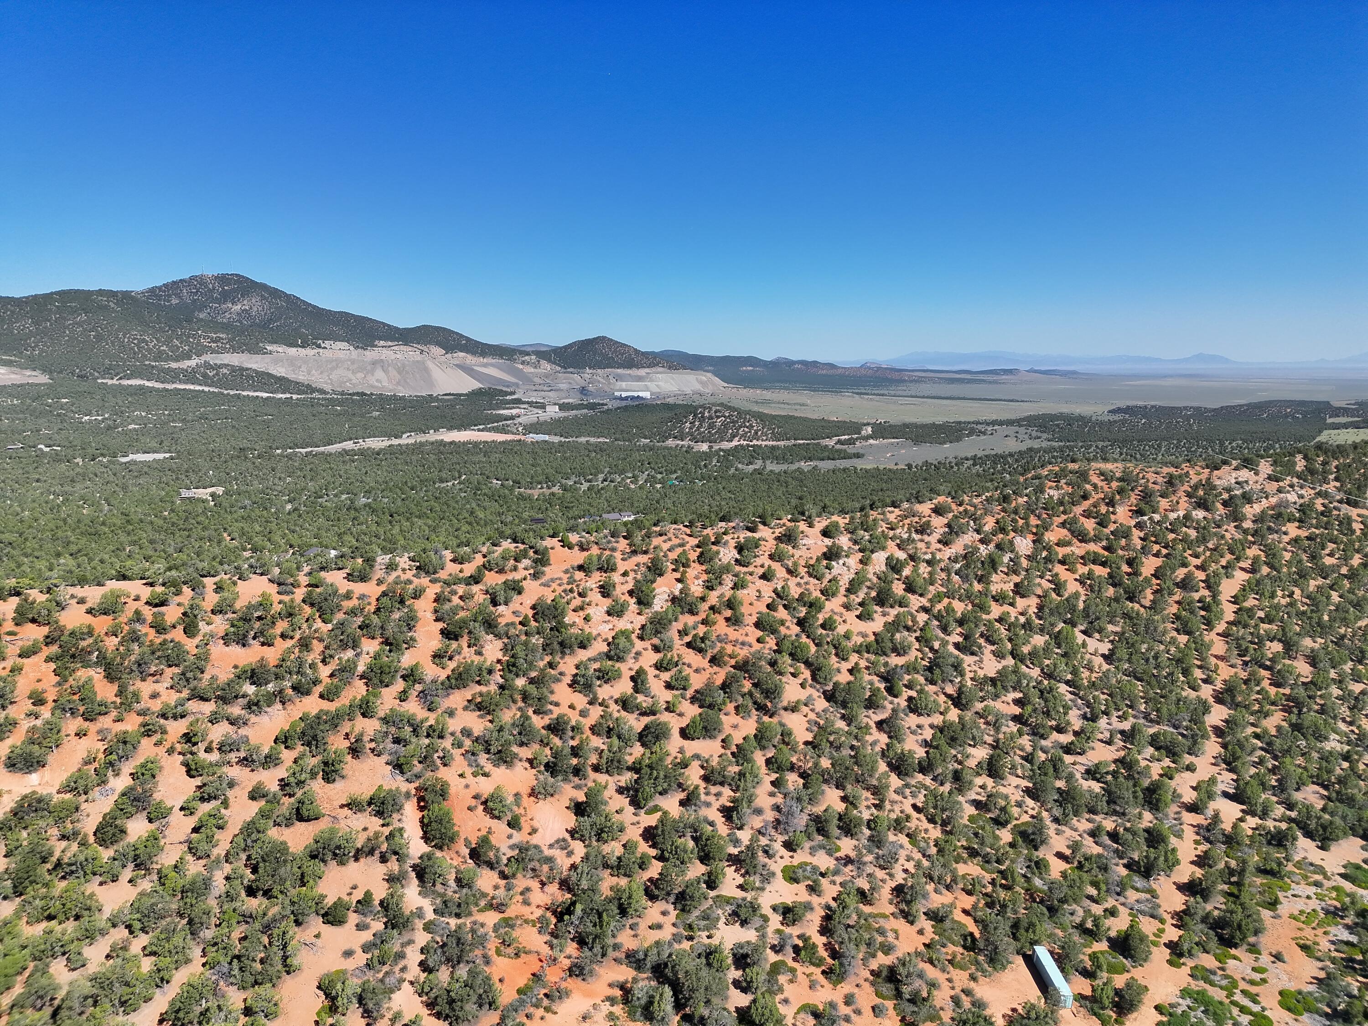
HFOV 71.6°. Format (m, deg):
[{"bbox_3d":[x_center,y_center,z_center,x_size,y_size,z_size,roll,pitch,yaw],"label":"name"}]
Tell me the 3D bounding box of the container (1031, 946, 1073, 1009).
[{"bbox_3d":[76.470,96.180,197.130,2.590,2.880,16.000,0,9,1],"label":"container"}]

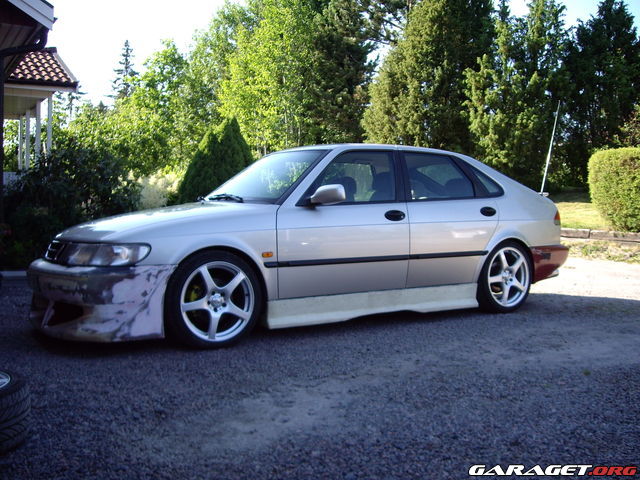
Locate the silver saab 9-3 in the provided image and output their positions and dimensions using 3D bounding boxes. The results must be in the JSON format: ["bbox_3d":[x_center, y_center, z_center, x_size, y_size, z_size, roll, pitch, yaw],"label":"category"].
[{"bbox_3d":[0.025,-0.090,5.760,4.670,1.380,1.750,-2,4,-33],"label":"silver saab 9-3"}]

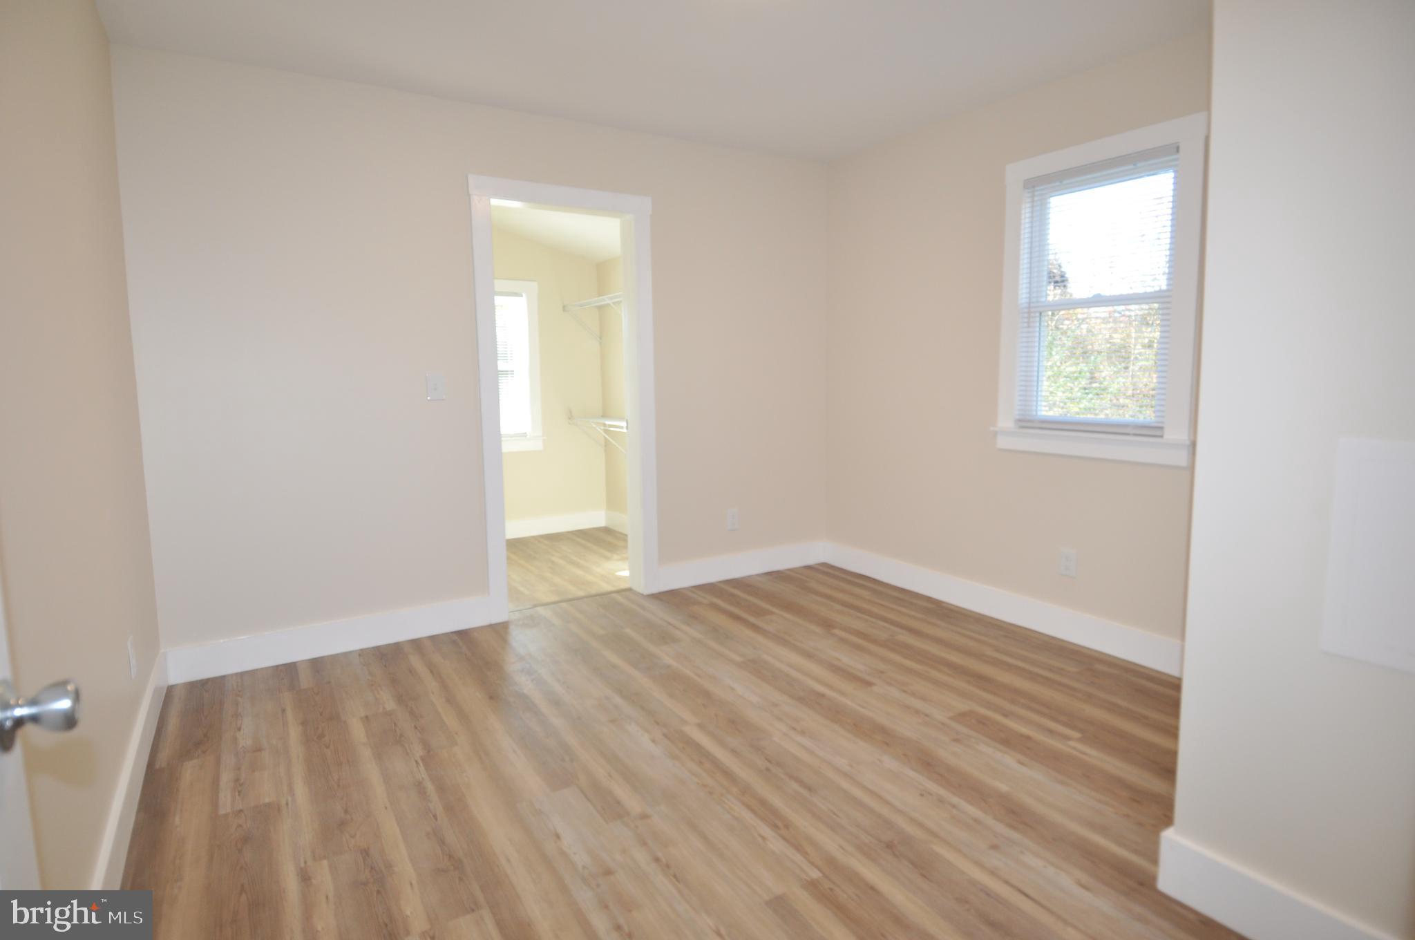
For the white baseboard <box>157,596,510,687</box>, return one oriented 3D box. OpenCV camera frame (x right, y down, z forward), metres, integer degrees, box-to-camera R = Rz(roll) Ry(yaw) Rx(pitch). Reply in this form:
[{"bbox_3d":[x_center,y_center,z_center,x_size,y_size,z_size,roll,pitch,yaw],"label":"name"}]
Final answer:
[{"bbox_3d":[-1.614,0.737,3.149,1.281,0.142,0.025,-5,8,-31],"label":"white baseboard"}]

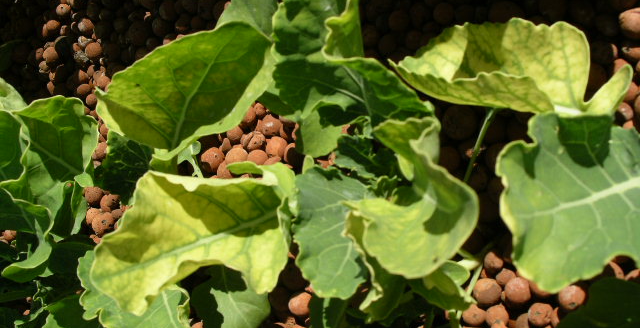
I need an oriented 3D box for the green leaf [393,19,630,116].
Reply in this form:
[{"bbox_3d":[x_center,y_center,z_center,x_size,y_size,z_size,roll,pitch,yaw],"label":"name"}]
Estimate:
[{"bbox_3d":[0.094,-0.047,0.335,0.108,0.036,0.042,4,41,4],"label":"green leaf"}]

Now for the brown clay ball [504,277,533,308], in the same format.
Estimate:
[{"bbox_3d":[0.131,0.084,0.450,0.018,0.017,0.018,0,58,0],"label":"brown clay ball"}]

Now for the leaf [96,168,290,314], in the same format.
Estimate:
[{"bbox_3d":[-0.075,0.045,0.410,0.115,0.040,0.070,-13,59,-8],"label":"leaf"}]

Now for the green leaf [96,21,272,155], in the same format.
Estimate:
[{"bbox_3d":[-0.085,-0.046,0.430,0.098,0.105,0.035,12,35,-9],"label":"green leaf"}]

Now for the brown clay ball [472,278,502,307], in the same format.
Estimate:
[{"bbox_3d":[0.111,0.084,0.450,0.018,0.018,0.018,0,58,0],"label":"brown clay ball"}]

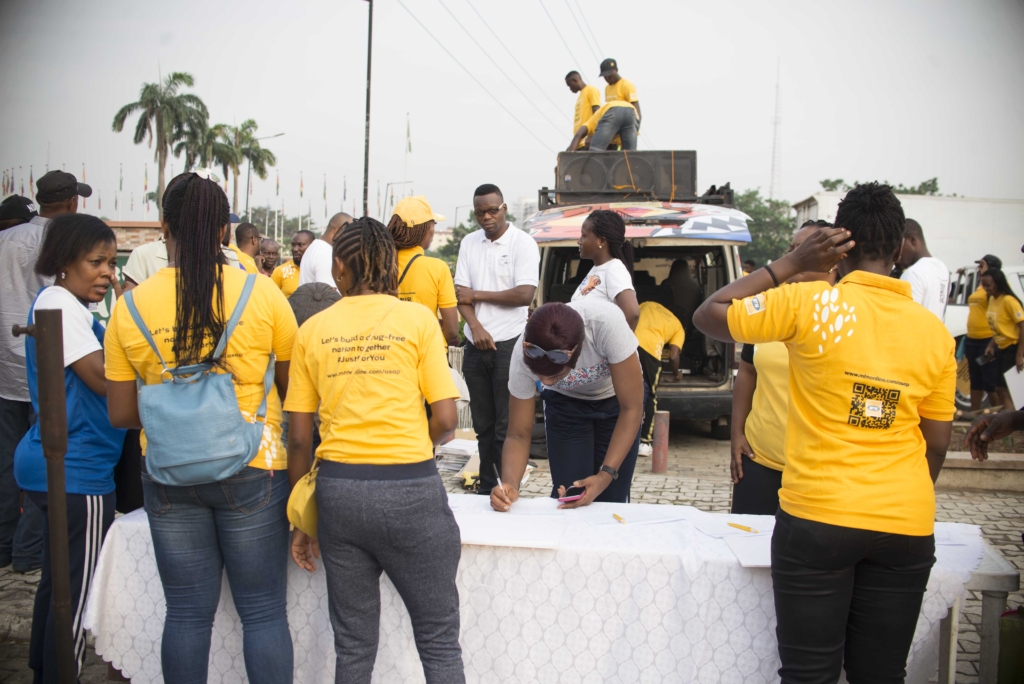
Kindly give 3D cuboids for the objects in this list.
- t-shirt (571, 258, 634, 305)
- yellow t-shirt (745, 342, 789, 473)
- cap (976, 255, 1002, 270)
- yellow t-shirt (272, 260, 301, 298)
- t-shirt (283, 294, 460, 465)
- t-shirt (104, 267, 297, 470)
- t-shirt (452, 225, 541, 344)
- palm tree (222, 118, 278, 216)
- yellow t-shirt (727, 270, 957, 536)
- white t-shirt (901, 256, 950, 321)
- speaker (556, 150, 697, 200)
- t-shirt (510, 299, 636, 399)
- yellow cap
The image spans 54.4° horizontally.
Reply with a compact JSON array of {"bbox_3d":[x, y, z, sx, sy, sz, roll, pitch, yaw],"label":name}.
[{"bbox_3d":[0.395,-0.080,4.300,0.290,0.590,0.430,0,3,-27],"label":"t-shirt"},{"bbox_3d":[1.011,0.129,3.420,0.470,0.630,0.310,2,3,12],"label":"yellow t-shirt"},{"bbox_3d":[4.842,-0.806,10.100,0.260,0.150,0.180,0,3,-21],"label":"cap"},{"bbox_3d":[-1.500,-0.217,7.100,0.500,0.720,0.300,2,3,23],"label":"yellow t-shirt"},{"bbox_3d":[-0.388,0.104,2.750,0.490,0.490,0.280,1,4,-6],"label":"t-shirt"},{"bbox_3d":[-0.860,0.073,2.750,0.510,0.560,0.300,0,4,-10],"label":"t-shirt"},{"bbox_3d":[-0.069,-0.274,4.750,0.430,0.580,0.300,2,4,12],"label":"t-shirt"},{"bbox_3d":[-18.699,-9.983,70.420,4.000,11.200,4.000,1,4,0],"label":"palm tree"},{"bbox_3d":[0.825,0.152,2.500,0.540,0.630,0.290,2,3,13],"label":"yellow t-shirt"},{"bbox_3d":[1.970,-0.061,4.900,0.310,0.710,0.480,2,3,27],"label":"white t-shirt"},{"bbox_3d":[1.031,-1.466,9.080,1.230,0.460,0.480,1,3,0],"label":"speaker"},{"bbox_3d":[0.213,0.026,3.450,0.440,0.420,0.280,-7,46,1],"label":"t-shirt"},{"bbox_3d":[-0.394,-0.550,4.200,0.260,0.140,0.180,-2,5,-35],"label":"yellow cap"}]

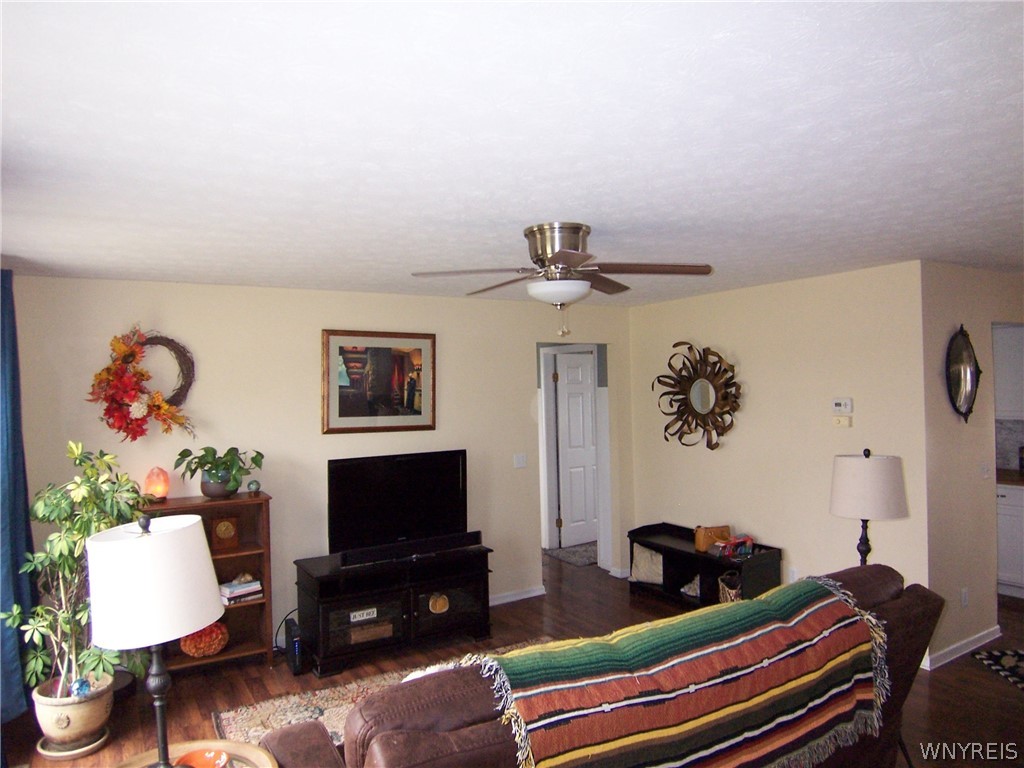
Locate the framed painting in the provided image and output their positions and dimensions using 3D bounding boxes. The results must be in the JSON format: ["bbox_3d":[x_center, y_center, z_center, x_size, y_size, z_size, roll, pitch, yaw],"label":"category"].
[{"bbox_3d":[-0.936,-0.011,4.911,0.860,0.720,0.035,-2,0,-33],"label":"framed painting"}]

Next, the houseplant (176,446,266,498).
[{"bbox_3d":[-1.787,0.541,4.157,0.510,0.320,0.420,-2,0,-33],"label":"houseplant"}]

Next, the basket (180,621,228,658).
[{"bbox_3d":[-1.862,1.552,4.109,0.290,0.230,0.260,-2,0,-33],"label":"basket"}]

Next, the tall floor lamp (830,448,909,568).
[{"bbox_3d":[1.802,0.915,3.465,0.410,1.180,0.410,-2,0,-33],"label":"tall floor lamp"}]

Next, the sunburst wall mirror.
[{"bbox_3d":[1.504,0.098,5.556,0.110,0.860,0.860,-2,0,-33],"label":"sunburst wall mirror"}]

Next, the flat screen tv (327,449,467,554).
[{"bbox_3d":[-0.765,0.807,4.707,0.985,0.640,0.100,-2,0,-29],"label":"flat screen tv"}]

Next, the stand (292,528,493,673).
[{"bbox_3d":[-0.788,1.483,4.676,1.220,0.605,0.510,-2,0,-30],"label":"stand"}]

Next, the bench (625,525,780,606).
[{"bbox_3d":[1.475,1.469,5.332,0.420,0.510,1.190,-2,0,-33],"label":"bench"}]

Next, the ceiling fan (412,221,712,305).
[{"bbox_3d":[0.202,-0.509,2.956,1.240,0.330,1.270,-1,0,33],"label":"ceiling fan"}]

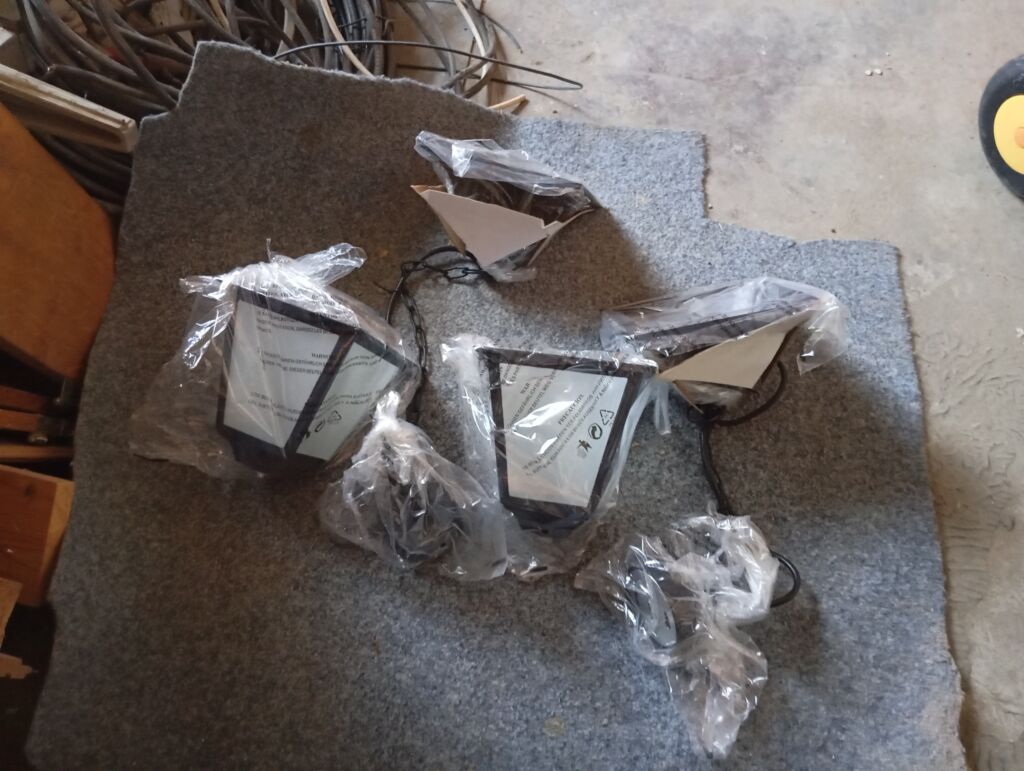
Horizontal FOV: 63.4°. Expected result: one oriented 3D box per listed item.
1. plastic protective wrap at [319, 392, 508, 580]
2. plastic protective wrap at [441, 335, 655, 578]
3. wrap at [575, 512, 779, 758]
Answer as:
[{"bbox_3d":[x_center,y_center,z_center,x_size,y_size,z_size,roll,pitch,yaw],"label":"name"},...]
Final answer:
[{"bbox_3d":[-0.121,0.133,1.115,0.240,0.120,0.235,0,72,0],"label":"plastic protective wrap"},{"bbox_3d":[0.049,0.098,1.084,0.250,0.200,0.265,3,72,1],"label":"plastic protective wrap"},{"bbox_3d":[0.199,0.314,1.065,0.235,0.100,0.290,0,72,0],"label":"wrap"}]

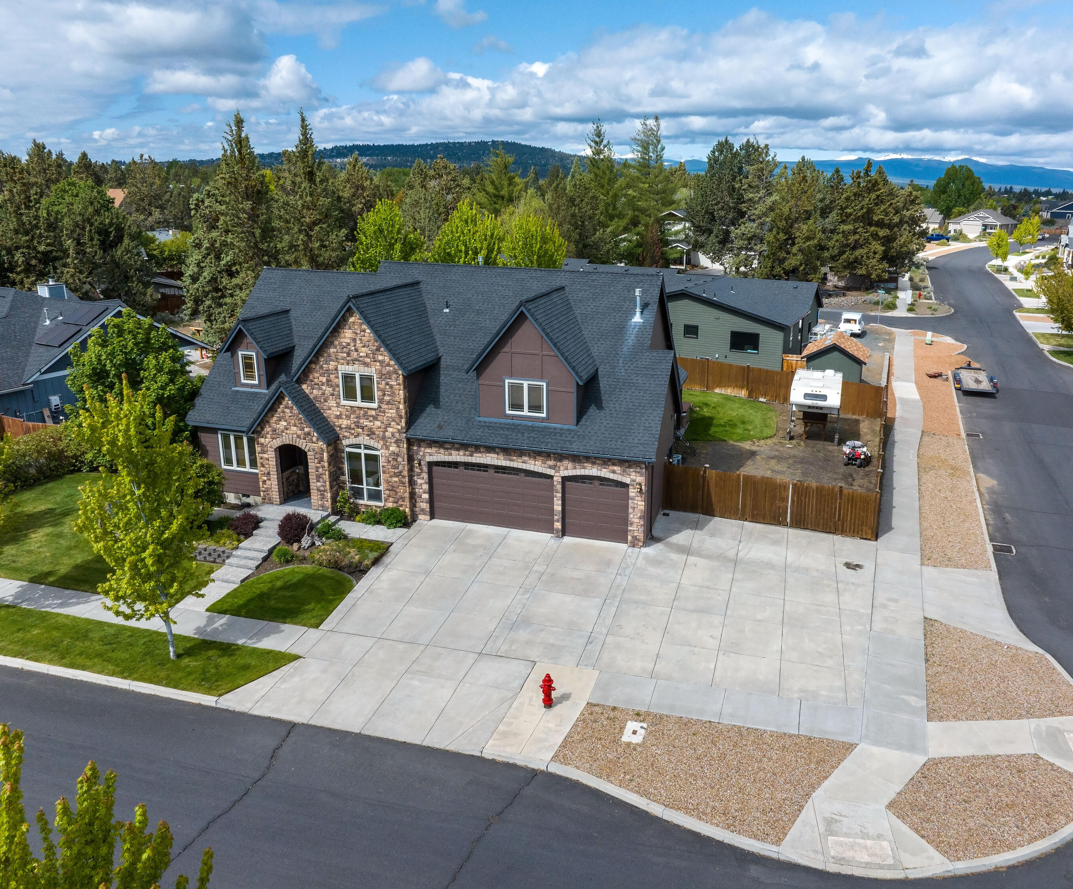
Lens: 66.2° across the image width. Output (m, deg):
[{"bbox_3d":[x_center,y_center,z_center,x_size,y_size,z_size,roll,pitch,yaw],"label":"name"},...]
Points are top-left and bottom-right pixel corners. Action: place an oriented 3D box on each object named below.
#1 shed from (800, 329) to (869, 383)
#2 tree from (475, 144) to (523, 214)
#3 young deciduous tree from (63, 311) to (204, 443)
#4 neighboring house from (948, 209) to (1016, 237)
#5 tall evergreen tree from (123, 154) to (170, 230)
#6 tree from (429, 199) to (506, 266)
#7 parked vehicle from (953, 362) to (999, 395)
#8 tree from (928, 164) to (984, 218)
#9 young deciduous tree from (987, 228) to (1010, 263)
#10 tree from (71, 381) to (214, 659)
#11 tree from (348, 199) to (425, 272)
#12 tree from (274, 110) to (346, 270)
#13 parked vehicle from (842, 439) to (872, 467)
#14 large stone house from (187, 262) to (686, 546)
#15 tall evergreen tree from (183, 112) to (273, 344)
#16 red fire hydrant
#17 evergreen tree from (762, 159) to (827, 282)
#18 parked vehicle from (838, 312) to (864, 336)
[{"bbox_3d":[18.415,-4.808,50.609,3.600,3.532,4.800,8,19,22],"label":"shed"},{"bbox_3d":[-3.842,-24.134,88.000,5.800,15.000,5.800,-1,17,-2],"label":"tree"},{"bbox_3d":[-17.107,-2.154,35.000,5.800,7.181,5.800,6,18,17],"label":"young deciduous tree"},{"bbox_3d":[114.314,-56.879,211.000,10.500,6.000,12.800,-14,22,-38],"label":"neighboring house"},{"bbox_3d":[-61.541,-38.579,132.000,7.000,15.000,7.000,-7,19,-23],"label":"tall evergreen tree"},{"bbox_3d":[-4.242,-9.403,50.500,5.000,10.855,5.000,6,18,17],"label":"tree"},{"bbox_3d":[28.350,-4.250,53.200,2.450,1.000,6.800,7,19,21],"label":"parked vehicle"},{"bbox_3d":[122.565,-72.548,239.433,14.000,17.310,14.000,8,19,25],"label":"tree"},{"bbox_3d":[68.075,-28.998,122.000,3.300,5.800,3.300,9,20,27],"label":"young deciduous tree"},{"bbox_3d":[-11.000,2.280,22.940,3.800,8.400,3.800,-9,20,-26],"label":"tree"},{"bbox_3d":[-9.528,-9.878,52.000,5.000,10.803,5.000,6,18,17],"label":"tree"},{"bbox_3d":[-17.716,-16.703,64.000,6.600,17.238,6.600,6,18,17],"label":"tree"},{"bbox_3d":[14.967,0.333,38.524,1.220,1.000,1.700,6,18,17],"label":"parked vehicle"},{"bbox_3d":[-3.212,-3.037,35.270,18.850,9.200,13.600,6,18,17],"label":"large stone house"},{"bbox_3d":[-23.619,-16.307,63.000,7.200,16.988,7.200,6,18,17],"label":"tall evergreen tree"},{"bbox_3d":[0.274,6.197,20.598,0.440,0.977,0.370,8,19,22],"label":"red fire hydrant"},{"bbox_3d":[31.219,-27.424,101.000,8.000,14.800,8.000,5,18,16],"label":"evergreen tree"},{"bbox_3d":[27.800,-10.450,72.700,1.850,1.750,4.500,7,19,22],"label":"parked vehicle"}]

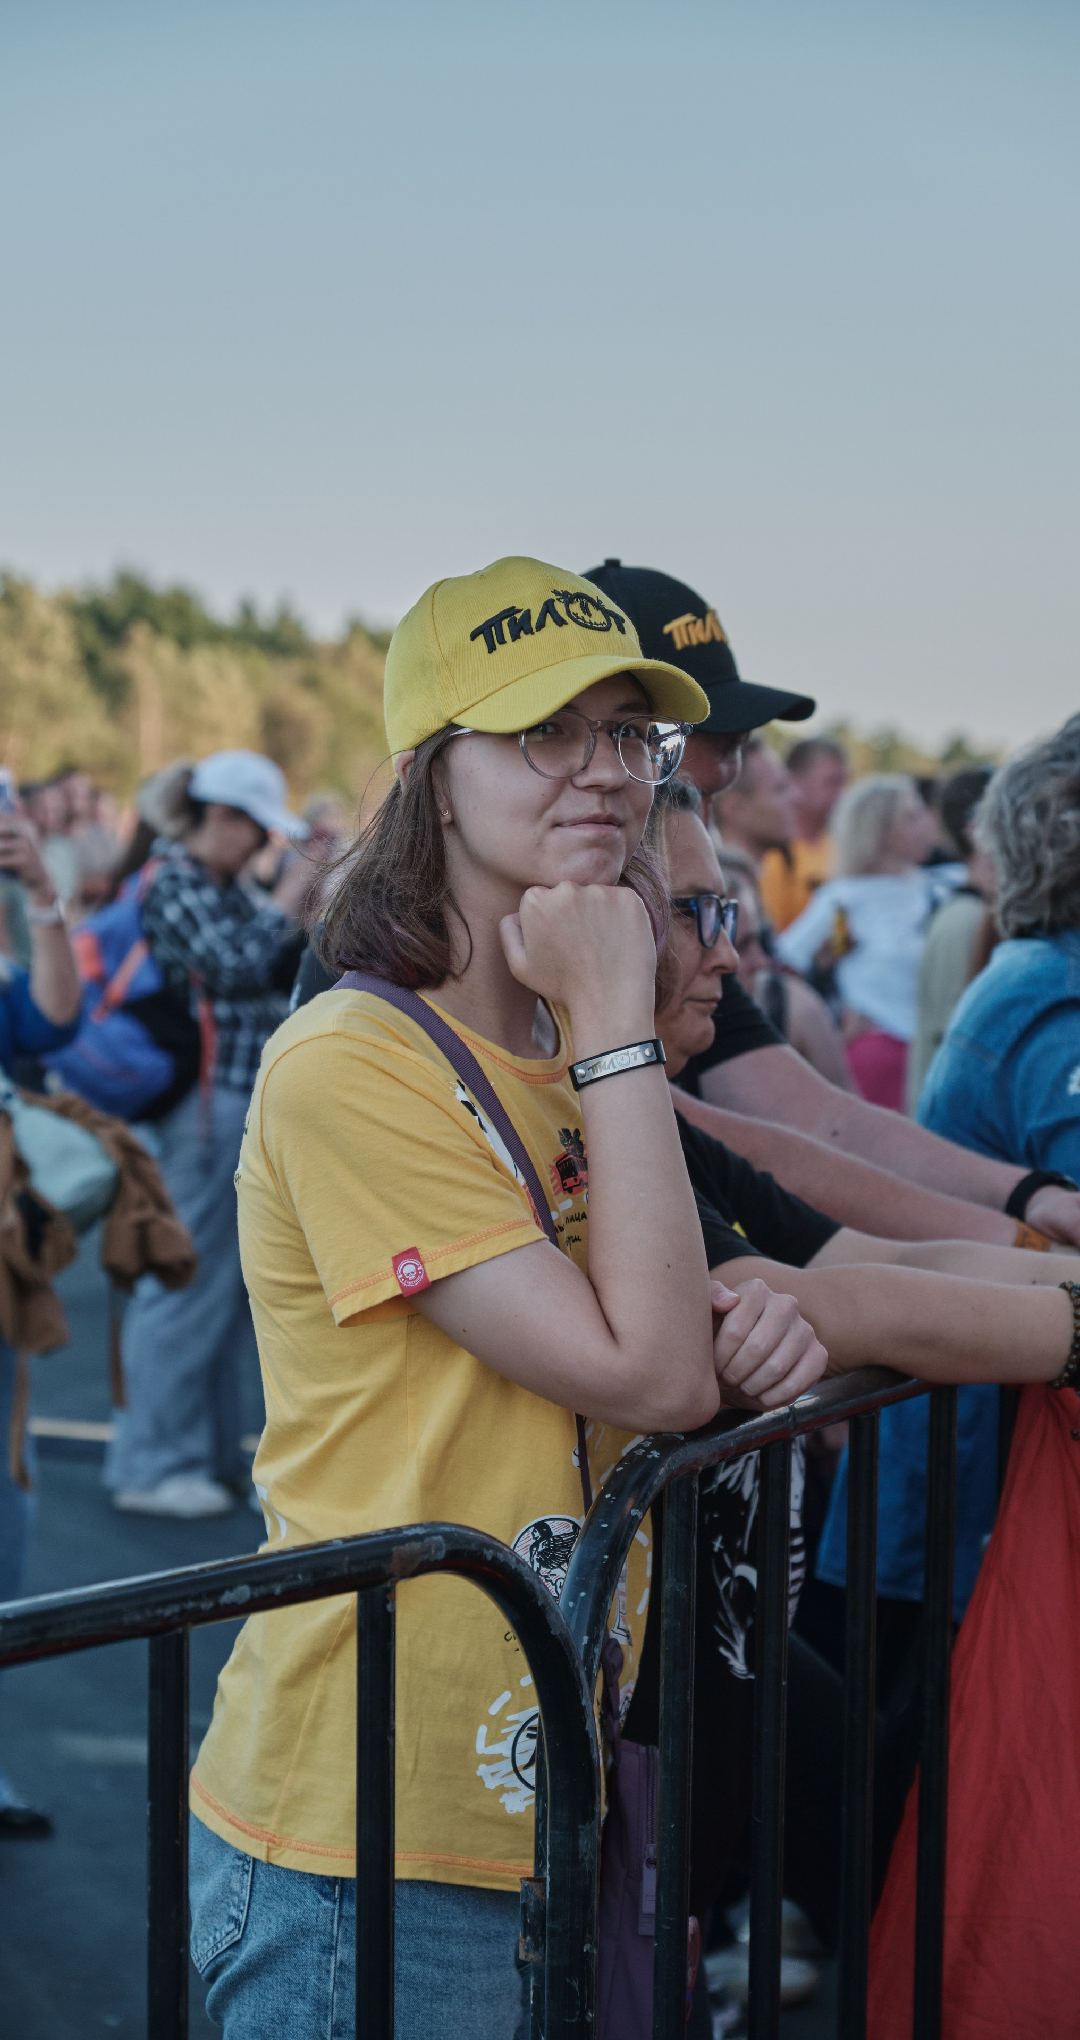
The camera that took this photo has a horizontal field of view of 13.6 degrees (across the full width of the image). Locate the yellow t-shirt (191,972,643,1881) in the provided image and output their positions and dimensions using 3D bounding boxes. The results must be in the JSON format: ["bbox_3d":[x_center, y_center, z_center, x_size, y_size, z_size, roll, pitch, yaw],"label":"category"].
[{"bbox_3d":[-0.086,0.277,3.150,0.310,0.615,0.440,2,4,25],"label":"yellow t-shirt"}]

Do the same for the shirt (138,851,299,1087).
[{"bbox_3d":[-0.669,-0.110,9.600,0.380,0.570,0.450,2,3,18],"label":"shirt"}]

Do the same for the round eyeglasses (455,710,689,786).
[{"bbox_3d":[0.005,-0.183,3.090,0.140,0.050,0.145,-2,4,-34],"label":"round eyeglasses"}]

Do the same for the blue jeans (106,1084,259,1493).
[{"bbox_3d":[-0.740,0.552,9.600,0.330,0.930,0.400,2,3,18],"label":"blue jeans"}]

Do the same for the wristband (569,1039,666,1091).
[{"bbox_3d":[0.051,0.030,2.990,0.064,0.018,0.052,-18,0,0],"label":"wristband"}]

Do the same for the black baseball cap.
[{"bbox_3d":[0.097,-0.315,3.840,0.270,0.145,0.180,2,3,20],"label":"black baseball cap"}]

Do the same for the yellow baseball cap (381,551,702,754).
[{"bbox_3d":[0.004,-0.248,3.090,0.178,0.138,0.265,-2,4,-34],"label":"yellow baseball cap"}]

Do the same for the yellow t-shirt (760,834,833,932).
[{"bbox_3d":[0.672,-0.133,11.300,0.290,0.690,0.500,4,4,44],"label":"yellow t-shirt"}]

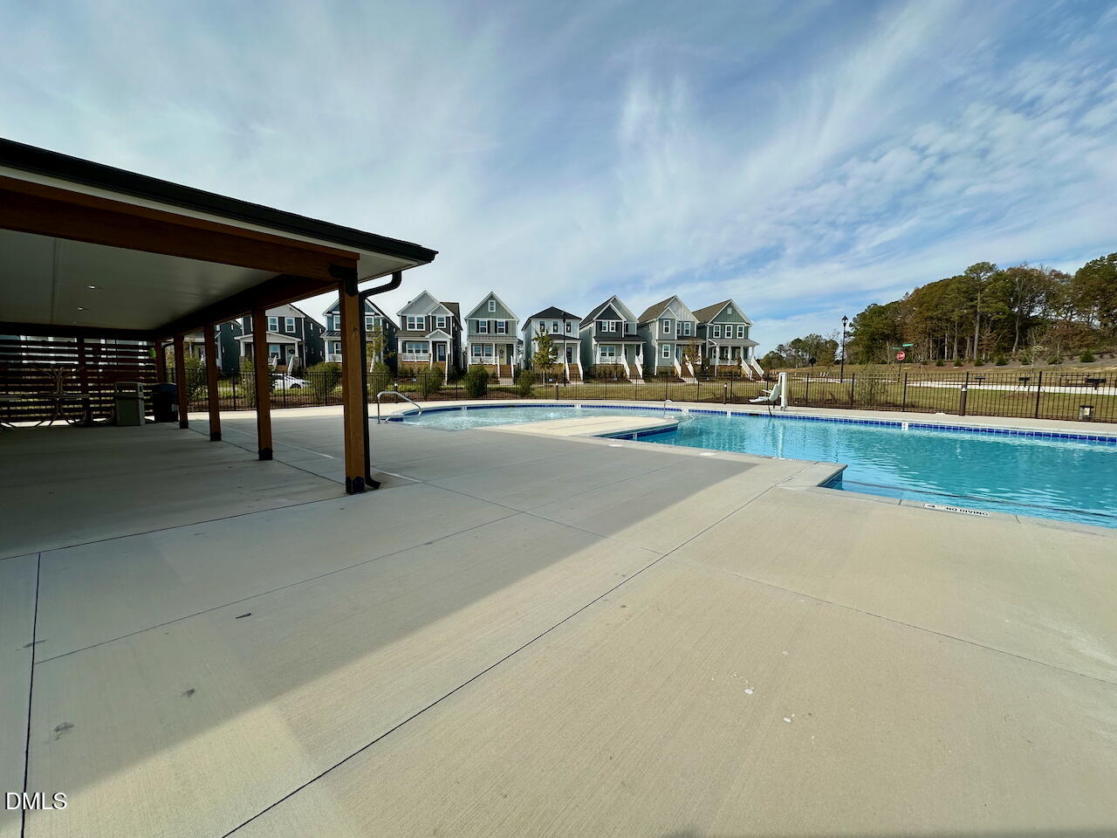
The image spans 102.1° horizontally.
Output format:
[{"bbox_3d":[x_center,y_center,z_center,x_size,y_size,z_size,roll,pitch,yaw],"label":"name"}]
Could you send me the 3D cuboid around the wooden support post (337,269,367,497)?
[{"bbox_3d":[-2.195,-0.339,4.809,0.140,2.284,0.140,5,6,41],"label":"wooden support post"}]

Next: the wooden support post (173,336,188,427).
[{"bbox_3d":[-8.987,-0.888,10.777,0.140,2.284,0.140,5,6,41],"label":"wooden support post"}]

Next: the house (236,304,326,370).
[{"bbox_3d":[-33.410,-10.131,55.248,6.266,9.085,14.500,-1,5,-17],"label":"house"}]

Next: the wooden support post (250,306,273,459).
[{"bbox_3d":[-4.459,-0.522,6.798,0.140,2.284,0.140,5,6,41],"label":"wooden support post"}]

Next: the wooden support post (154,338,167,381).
[{"bbox_3d":[-11.251,-1.071,12.766,0.140,2.284,0.140,5,6,41],"label":"wooden support post"}]

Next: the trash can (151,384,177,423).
[{"bbox_3d":[-10.938,-0.442,12.563,0.530,1.070,0.510,5,6,41],"label":"trash can"}]

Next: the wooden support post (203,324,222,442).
[{"bbox_3d":[-6.723,-0.705,8.787,0.140,2.284,0.140,5,6,41],"label":"wooden support post"}]

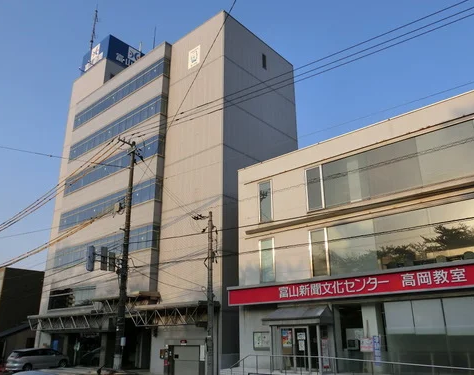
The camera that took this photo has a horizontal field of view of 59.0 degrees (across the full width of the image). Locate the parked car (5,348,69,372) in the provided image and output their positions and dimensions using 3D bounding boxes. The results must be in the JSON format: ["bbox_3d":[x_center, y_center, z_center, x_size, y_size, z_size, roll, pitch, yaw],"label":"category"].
[{"bbox_3d":[-15.237,13.321,32.420,1.790,1.630,4.720,-12,-23,28],"label":"parked car"}]

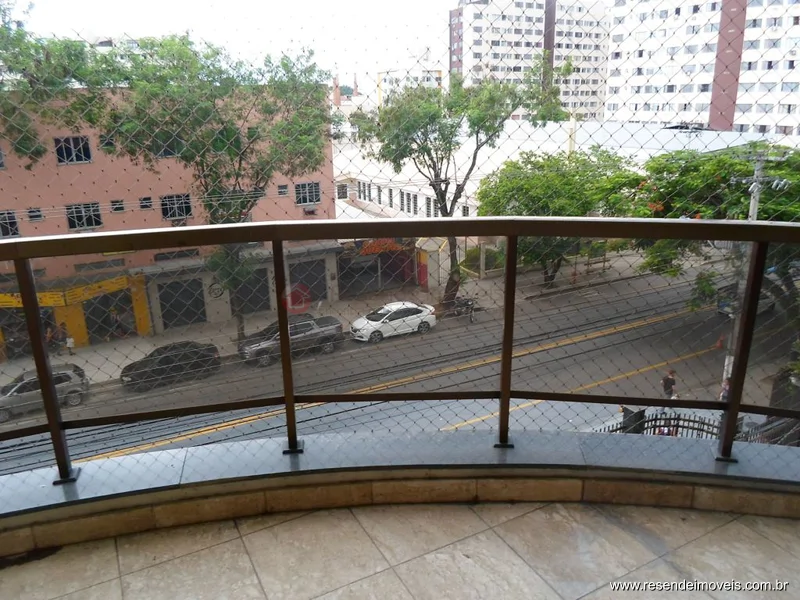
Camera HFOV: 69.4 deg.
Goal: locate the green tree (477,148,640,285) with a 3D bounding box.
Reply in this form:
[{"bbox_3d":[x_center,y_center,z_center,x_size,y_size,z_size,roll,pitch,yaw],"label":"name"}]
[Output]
[{"bbox_3d":[9.427,-4.929,35.440,9.400,8.400,8.300,4,18,14],"label":"green tree"}]

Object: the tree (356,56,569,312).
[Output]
[{"bbox_3d":[3.091,-6.009,31.085,11.200,13.200,9.500,1,17,5],"label":"tree"}]

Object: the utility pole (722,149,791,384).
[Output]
[{"bbox_3d":[12.417,-0.874,20.962,0.600,9.150,2.100,-10,19,-27],"label":"utility pole"}]

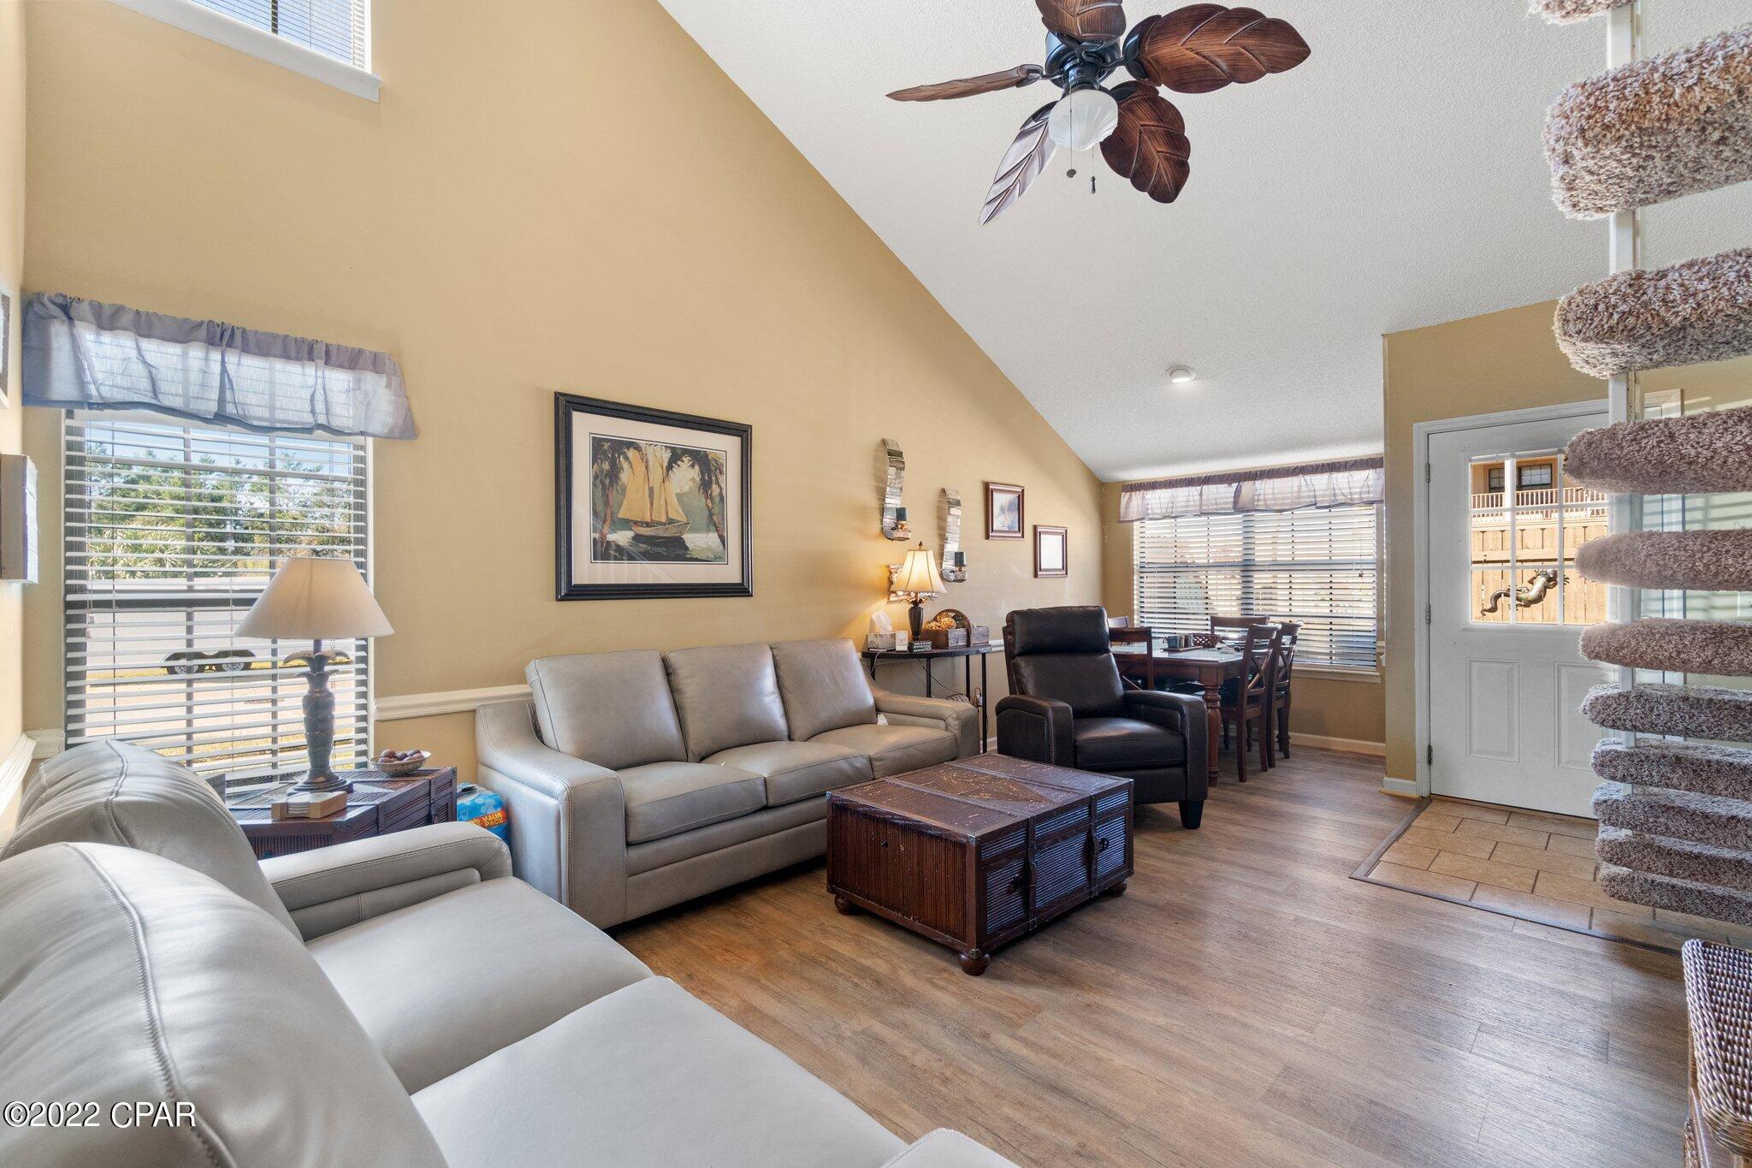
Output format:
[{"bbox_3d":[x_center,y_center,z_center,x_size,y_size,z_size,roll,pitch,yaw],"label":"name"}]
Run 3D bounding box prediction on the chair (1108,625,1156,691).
[{"bbox_3d":[1.641,0.736,4.574,0.540,0.960,0.460,0,0,-43],"label":"chair"}]

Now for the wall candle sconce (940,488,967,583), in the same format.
[{"bbox_3d":[0.542,-0.326,4.975,0.145,0.635,0.130,0,0,-44],"label":"wall candle sconce"}]

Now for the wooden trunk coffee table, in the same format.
[{"bbox_3d":[0.414,0.982,2.756,0.951,0.437,0.688,0,0,-43],"label":"wooden trunk coffee table"}]

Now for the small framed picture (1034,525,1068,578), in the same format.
[{"bbox_3d":[1.455,-0.263,6.036,0.460,0.430,0.030,0,0,-43],"label":"small framed picture"}]

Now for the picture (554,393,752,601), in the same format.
[{"bbox_3d":[-1.057,-0.393,3.655,1.030,0.930,0.040,0,0,-43],"label":"picture"}]

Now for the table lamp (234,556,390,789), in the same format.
[{"bbox_3d":[-1.799,0.276,2.345,0.410,0.755,0.410,0,0,-43],"label":"table lamp"}]

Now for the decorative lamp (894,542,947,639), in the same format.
[{"bbox_3d":[0.262,0.047,4.624,0.330,0.600,0.330,0,0,0],"label":"decorative lamp"}]

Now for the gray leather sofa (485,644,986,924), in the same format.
[{"bbox_3d":[-0.528,0.756,3.355,2.110,0.900,0.880,0,0,-44],"label":"gray leather sofa"}]

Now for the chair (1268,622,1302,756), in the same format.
[{"bbox_3d":[2.584,0.714,4.989,0.450,0.955,0.520,0,0,-44],"label":"chair"}]

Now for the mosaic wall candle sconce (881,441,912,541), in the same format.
[{"bbox_3d":[0.139,-0.617,4.732,0.145,0.630,0.120,0,0,-43],"label":"mosaic wall candle sconce"}]

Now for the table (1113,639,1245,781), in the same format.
[{"bbox_3d":[2.186,0.837,5.075,1.400,0.750,0.940,0,0,-43],"label":"table"}]

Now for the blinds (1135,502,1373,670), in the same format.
[{"bbox_3d":[2.883,-0.064,5.725,0.060,1.330,1.760,0,0,-44],"label":"blinds"}]

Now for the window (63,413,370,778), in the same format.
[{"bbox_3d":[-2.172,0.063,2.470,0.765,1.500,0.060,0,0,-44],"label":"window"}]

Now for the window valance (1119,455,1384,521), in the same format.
[{"bbox_3d":[2.838,-0.708,5.661,0.090,0.325,2.040,0,0,-43],"label":"window valance"}]

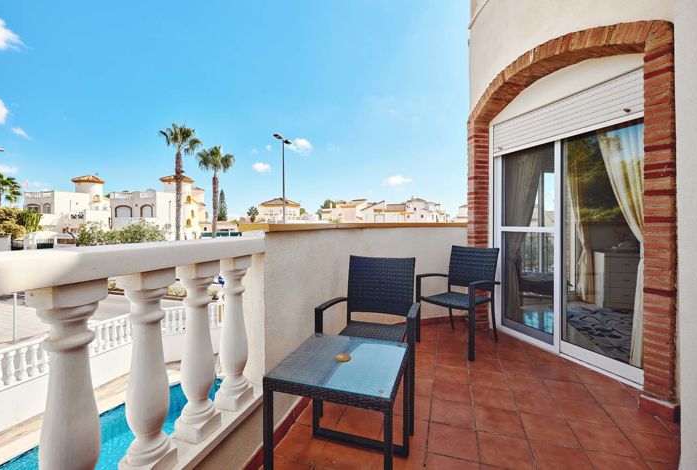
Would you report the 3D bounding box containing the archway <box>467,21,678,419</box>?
[{"bbox_3d":[1.669,-0.267,2.446,0.250,2.600,1.618,0,1,-20],"label":"archway"}]

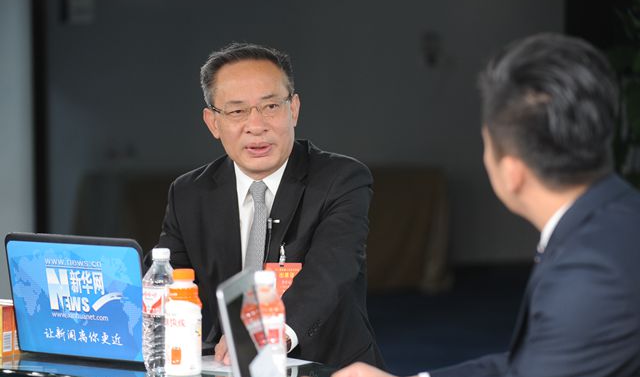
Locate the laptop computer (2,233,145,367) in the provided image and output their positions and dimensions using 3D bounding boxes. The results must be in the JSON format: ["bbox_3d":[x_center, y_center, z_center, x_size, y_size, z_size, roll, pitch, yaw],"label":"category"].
[{"bbox_3d":[-0.385,0.198,3.700,0.315,0.240,0.275,2,4,29],"label":"laptop computer"}]

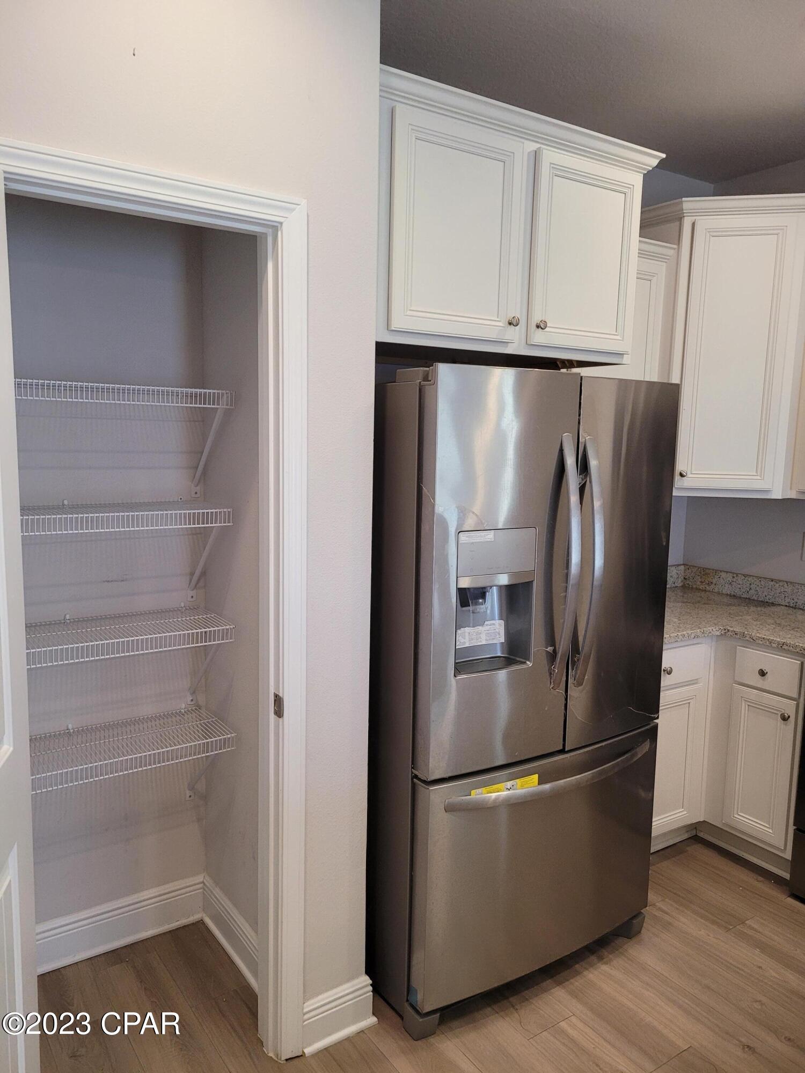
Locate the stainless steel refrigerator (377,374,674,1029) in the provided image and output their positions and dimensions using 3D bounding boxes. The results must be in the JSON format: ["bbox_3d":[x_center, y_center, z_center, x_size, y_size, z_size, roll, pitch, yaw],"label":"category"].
[{"bbox_3d":[0.237,0.404,2.604,0.906,1.782,0.888,-4,9,-34],"label":"stainless steel refrigerator"}]

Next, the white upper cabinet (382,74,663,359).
[{"bbox_3d":[0.200,-0.897,2.584,1.061,0.659,0.655,-4,9,-34],"label":"white upper cabinet"}]

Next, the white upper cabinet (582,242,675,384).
[{"bbox_3d":[0.729,-0.642,3.163,0.534,0.968,0.347,-4,9,-34],"label":"white upper cabinet"}]

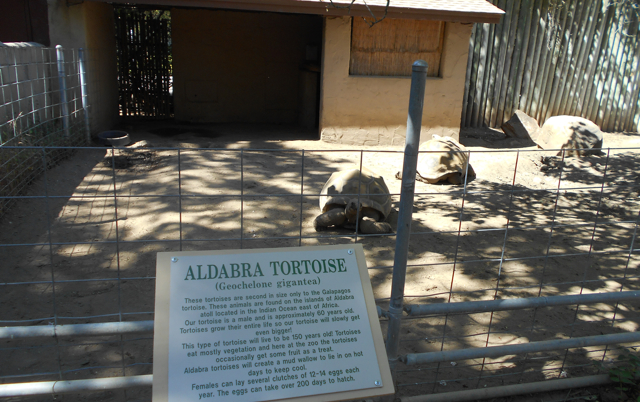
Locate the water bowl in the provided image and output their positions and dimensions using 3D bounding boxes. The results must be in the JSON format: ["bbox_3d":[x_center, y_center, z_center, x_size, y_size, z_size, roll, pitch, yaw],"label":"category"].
[{"bbox_3d":[-3.730,-1.115,8.690,0.540,0.180,0.540,2,14,0],"label":"water bowl"}]

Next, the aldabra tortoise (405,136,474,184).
[{"bbox_3d":[1.730,-0.655,7.030,0.860,0.580,1.080,-7,16,-31],"label":"aldabra tortoise"}]

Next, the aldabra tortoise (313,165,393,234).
[{"bbox_3d":[0.375,-0.085,5.170,0.780,0.530,1.030,3,14,6],"label":"aldabra tortoise"}]

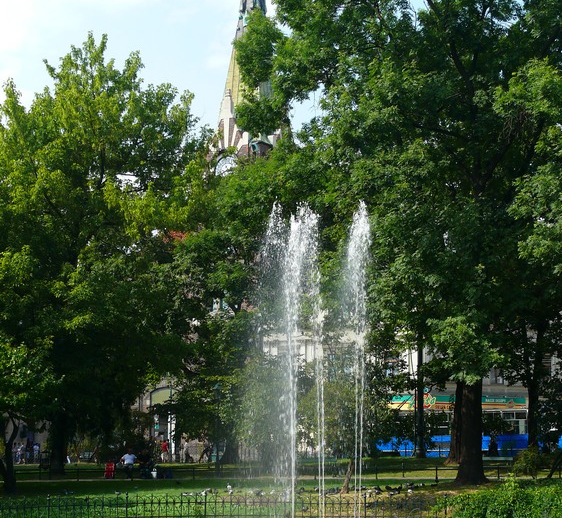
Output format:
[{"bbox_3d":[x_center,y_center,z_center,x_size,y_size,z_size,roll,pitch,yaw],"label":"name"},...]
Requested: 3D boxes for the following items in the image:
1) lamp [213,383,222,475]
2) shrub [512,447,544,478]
[{"bbox_3d":[-2.674,7.171,56.552,0.420,3.927,0.420,0,-8,0],"label":"lamp"},{"bbox_3d":[9.658,7.940,52.405,1.249,1.235,1.250,0,-8,0],"label":"shrub"}]

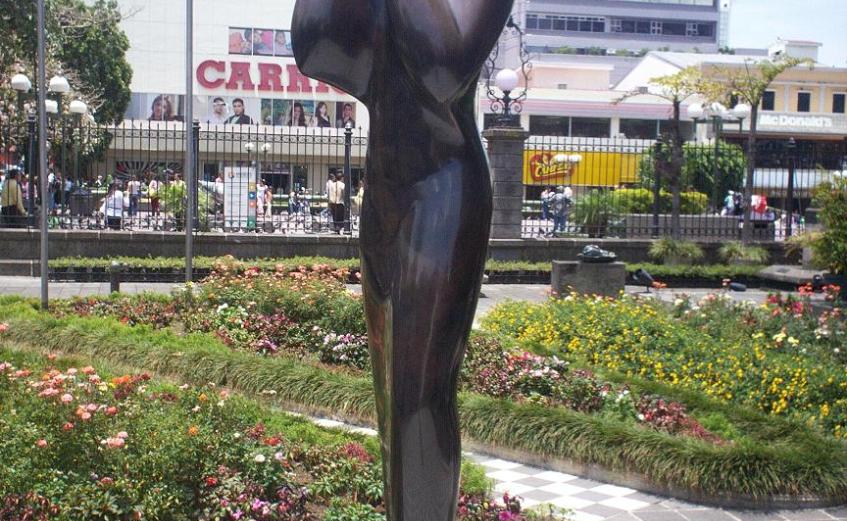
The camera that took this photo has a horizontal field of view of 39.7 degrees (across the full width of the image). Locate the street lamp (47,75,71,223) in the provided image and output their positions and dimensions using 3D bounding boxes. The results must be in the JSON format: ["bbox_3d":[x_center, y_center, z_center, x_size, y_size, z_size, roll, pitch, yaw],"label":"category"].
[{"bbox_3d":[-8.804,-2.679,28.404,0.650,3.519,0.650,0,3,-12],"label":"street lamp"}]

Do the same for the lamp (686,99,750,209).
[{"bbox_3d":[8.386,-2.909,33.381,1.750,3.200,1.700,2,3,12],"label":"lamp"}]

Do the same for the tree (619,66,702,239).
[{"bbox_3d":[4.847,-2.053,23.717,1.800,3.582,1.800,0,3,-12],"label":"tree"}]

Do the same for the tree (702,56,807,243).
[{"bbox_3d":[6.683,-2.142,23.711,2.100,3.841,2.000,0,3,-12],"label":"tree"}]

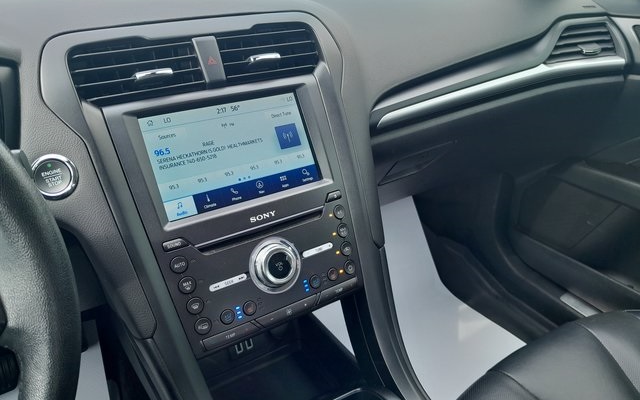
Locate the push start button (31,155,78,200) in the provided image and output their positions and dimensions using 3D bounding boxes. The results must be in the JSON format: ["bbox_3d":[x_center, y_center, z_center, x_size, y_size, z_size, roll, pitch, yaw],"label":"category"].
[{"bbox_3d":[-0.240,-0.020,0.452,0.042,0.042,0.016,-4,-8,-6],"label":"push start button"}]

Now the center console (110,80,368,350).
[{"bbox_3d":[-0.066,0.003,0.514,0.234,0.247,0.040,-17,-2,-29],"label":"center console"}]

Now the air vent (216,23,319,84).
[{"bbox_3d":[-0.063,-0.163,0.571,0.118,0.057,0.032,-17,-2,-29],"label":"air vent"}]

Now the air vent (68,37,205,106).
[{"bbox_3d":[-0.181,-0.123,0.502,0.121,0.057,0.032,-17,-2,-29],"label":"air vent"}]

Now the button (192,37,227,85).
[{"bbox_3d":[-0.117,-0.143,0.526,0.025,0.052,0.016,-17,-2,-29],"label":"button"}]

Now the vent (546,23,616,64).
[{"bbox_3d":[0.404,-0.246,0.792,0.152,0.060,0.033,-12,-1,-22],"label":"vent"}]

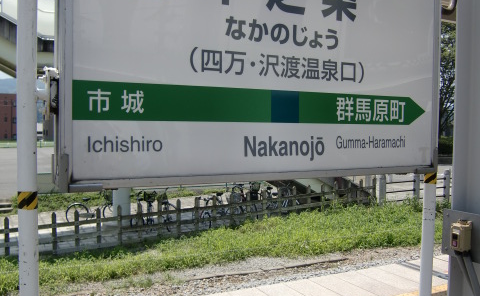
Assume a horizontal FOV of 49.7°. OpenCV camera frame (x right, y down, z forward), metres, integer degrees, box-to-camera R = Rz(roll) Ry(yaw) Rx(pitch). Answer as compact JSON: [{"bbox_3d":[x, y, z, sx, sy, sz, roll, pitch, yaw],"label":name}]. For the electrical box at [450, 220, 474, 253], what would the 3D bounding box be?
[{"bbox_3d":[0.981,0.393,2.290,0.076,0.112,0.052,-1,4,-28],"label":"electrical box"}]

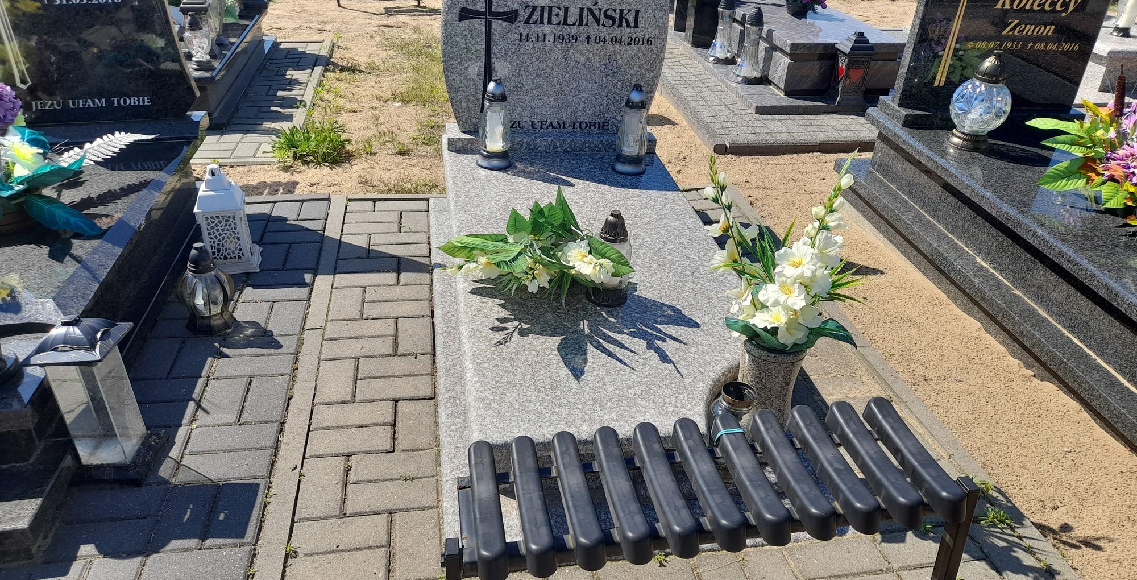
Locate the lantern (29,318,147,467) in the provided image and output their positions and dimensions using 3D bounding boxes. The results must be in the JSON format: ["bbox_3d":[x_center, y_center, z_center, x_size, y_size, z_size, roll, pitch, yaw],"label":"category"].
[{"bbox_3d":[-1.033,0.216,1.795,0.165,0.350,0.165,-2,27,-3],"label":"lantern"}]

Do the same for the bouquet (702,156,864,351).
[{"bbox_3d":[0.457,-0.080,1.800,0.350,0.460,0.270,-3,30,-9],"label":"bouquet"}]

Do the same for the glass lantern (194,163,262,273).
[{"bbox_3d":[-1.108,-0.243,2.659,0.166,0.348,0.166,-5,30,-13],"label":"glass lantern"}]

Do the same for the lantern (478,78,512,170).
[{"bbox_3d":[-0.262,-0.594,2.917,0.128,0.302,0.128,-2,30,-10],"label":"lantern"}]

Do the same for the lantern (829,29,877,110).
[{"bbox_3d":[1.545,-1.198,4.452,0.155,0.395,0.155,-3,30,-9],"label":"lantern"}]

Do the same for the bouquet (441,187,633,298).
[{"bbox_3d":[-0.082,-0.102,2.228,0.520,0.245,0.350,-3,30,-9],"label":"bouquet"}]

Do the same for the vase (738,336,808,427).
[{"bbox_3d":[0.458,0.245,1.920,0.148,0.288,0.148,-2,30,-10],"label":"vase"}]

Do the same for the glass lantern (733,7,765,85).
[{"bbox_3d":[1.074,-1.433,4.804,0.190,0.415,0.180,-3,30,-9],"label":"glass lantern"}]

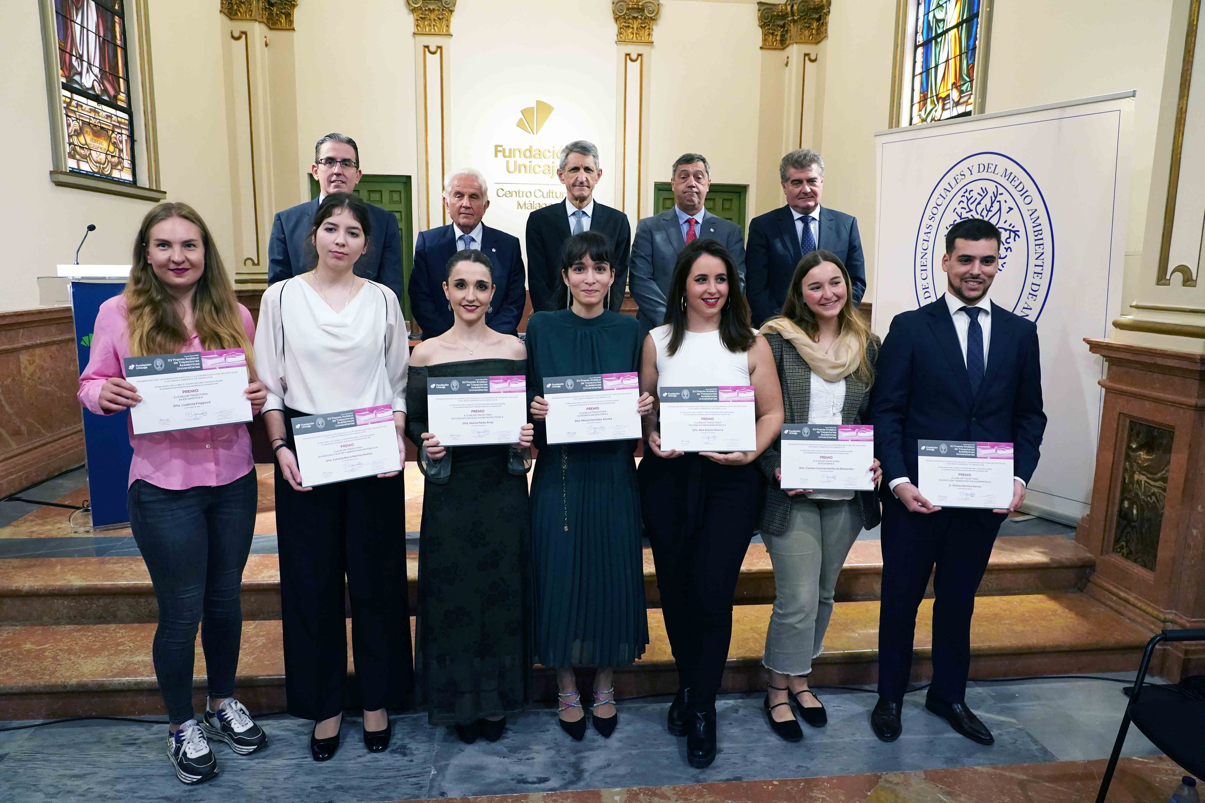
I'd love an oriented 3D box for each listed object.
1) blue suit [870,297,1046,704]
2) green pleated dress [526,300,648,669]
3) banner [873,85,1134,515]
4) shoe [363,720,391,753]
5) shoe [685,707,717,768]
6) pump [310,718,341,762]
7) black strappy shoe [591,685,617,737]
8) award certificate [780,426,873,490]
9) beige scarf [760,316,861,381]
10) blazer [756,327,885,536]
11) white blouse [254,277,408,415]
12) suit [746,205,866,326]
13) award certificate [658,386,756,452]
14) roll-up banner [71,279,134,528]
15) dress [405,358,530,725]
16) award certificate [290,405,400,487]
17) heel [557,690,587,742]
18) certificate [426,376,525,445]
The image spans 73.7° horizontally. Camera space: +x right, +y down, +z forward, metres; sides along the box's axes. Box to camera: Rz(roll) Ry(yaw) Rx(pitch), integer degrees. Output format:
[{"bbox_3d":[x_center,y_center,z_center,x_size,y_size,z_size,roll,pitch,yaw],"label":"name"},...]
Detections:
[{"bbox_3d":[1.188,0.363,2.749,0.550,1.430,0.350,1,9,3],"label":"blue suit"},{"bbox_3d":[-0.050,0.317,2.673,0.420,1.240,0.360,1,9,0],"label":"green pleated dress"},{"bbox_3d":[2.063,-0.475,4.434,0.120,2.078,1.519,-9,14,-25],"label":"banner"},{"bbox_3d":[-0.773,1.101,2.768,0.083,0.090,0.240,-2,9,-14],"label":"shoe"},{"bbox_3d":[0.328,1.085,2.703,0.098,0.155,0.270,1,8,4],"label":"shoe"},{"bbox_3d":[-0.934,1.107,2.720,0.083,0.090,0.240,-1,8,-11],"label":"pump"},{"bbox_3d":[0.010,1.063,2.847,0.085,0.135,0.245,1,9,-2],"label":"black strappy shoe"},{"bbox_3d":[0.715,0.178,2.556,0.297,0.212,0.010,1,-3,5],"label":"award certificate"},{"bbox_3d":[0.692,-0.180,2.702,0.325,0.215,0.265,0,8,0],"label":"beige scarf"},{"bbox_3d":[0.742,0.093,2.772,0.430,0.705,0.300,1,8,1],"label":"blazer"},{"bbox_3d":[-0.832,-0.170,2.486,0.470,0.430,0.310,-1,9,-14],"label":"white blouse"},{"bbox_3d":[0.884,-0.470,3.518,0.510,0.745,0.310,1,8,5],"label":"suit"},{"bbox_3d":[0.333,0.056,2.540,0.297,0.210,0.010,-1,-9,3],"label":"award certificate"},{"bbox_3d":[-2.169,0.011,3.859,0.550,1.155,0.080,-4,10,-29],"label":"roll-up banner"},{"bbox_3d":[-0.444,0.466,2.658,0.420,1.250,0.360,0,9,-6],"label":"dress"},{"bbox_3d":[-0.772,0.133,2.436,0.297,0.212,0.010,-9,-1,-20],"label":"award certificate"},{"bbox_3d":[-0.106,1.081,2.831,0.080,0.120,0.235,-2,9,-14],"label":"heel"},{"bbox_3d":[-0.380,0.030,2.447,0.297,0.210,0.010,-1,1,-2],"label":"certificate"}]

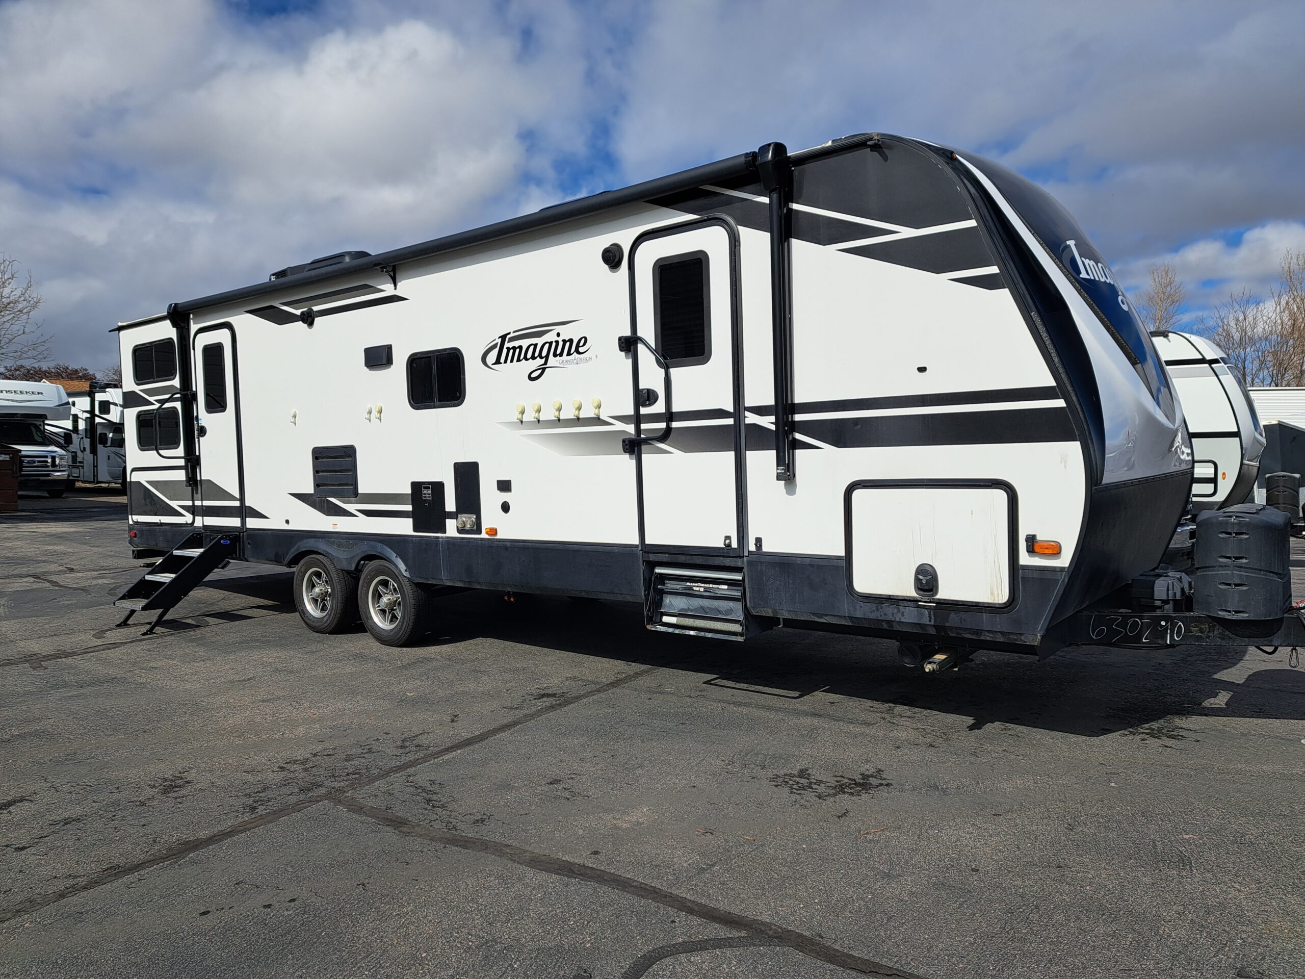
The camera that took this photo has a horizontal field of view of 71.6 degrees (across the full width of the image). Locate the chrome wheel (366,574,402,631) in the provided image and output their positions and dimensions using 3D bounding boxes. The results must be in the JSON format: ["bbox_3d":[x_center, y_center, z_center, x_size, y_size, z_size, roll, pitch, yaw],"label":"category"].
[{"bbox_3d":[-2.148,0.914,7.278,0.420,0.420,0.170,0,3,37],"label":"chrome wheel"}]

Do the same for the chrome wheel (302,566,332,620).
[{"bbox_3d":[-2.911,0.898,7.854,0.420,0.420,0.170,0,3,37],"label":"chrome wheel"}]

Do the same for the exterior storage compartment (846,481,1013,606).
[{"bbox_3d":[1.338,0.266,4.441,0.851,0.618,0.080,0,3,37],"label":"exterior storage compartment"}]

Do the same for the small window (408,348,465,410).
[{"bbox_3d":[-1.576,-0.804,6.570,0.644,0.413,0.060,0,3,37],"label":"small window"}]

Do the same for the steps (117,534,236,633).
[{"bbox_3d":[-4.309,0.823,8.187,0.570,0.800,0.880,0,3,37],"label":"steps"}]

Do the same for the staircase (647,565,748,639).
[{"bbox_3d":[0.345,0.646,5.417,0.720,0.410,0.380,0,3,37],"label":"staircase"}]

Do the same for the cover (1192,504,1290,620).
[{"bbox_3d":[3.059,0.347,4.688,0.390,0.550,0.660,0,3,37],"label":"cover"}]

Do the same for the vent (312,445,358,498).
[{"bbox_3d":[-2.592,-0.141,7.385,0.615,0.425,0.040,0,3,37],"label":"vent"}]

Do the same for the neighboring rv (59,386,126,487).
[{"bbox_3d":[-16.500,-1.580,28.200,7.600,3.300,2.500,2,3,37],"label":"neighboring rv"}]

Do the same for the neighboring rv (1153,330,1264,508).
[{"bbox_3d":[4.923,-0.647,13.124,8.000,2.900,2.450,0,3,37],"label":"neighboring rv"}]

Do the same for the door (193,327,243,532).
[{"bbox_3d":[-4.052,-0.555,8.464,0.770,1.890,0.070,0,3,37],"label":"door"}]

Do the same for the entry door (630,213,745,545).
[{"bbox_3d":[0.196,-0.575,5.251,0.770,1.890,0.070,0,3,37],"label":"entry door"}]

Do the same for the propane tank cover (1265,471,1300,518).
[{"bbox_3d":[7.619,0.104,10.940,0.370,0.600,0.650,0,3,37],"label":"propane tank cover"}]

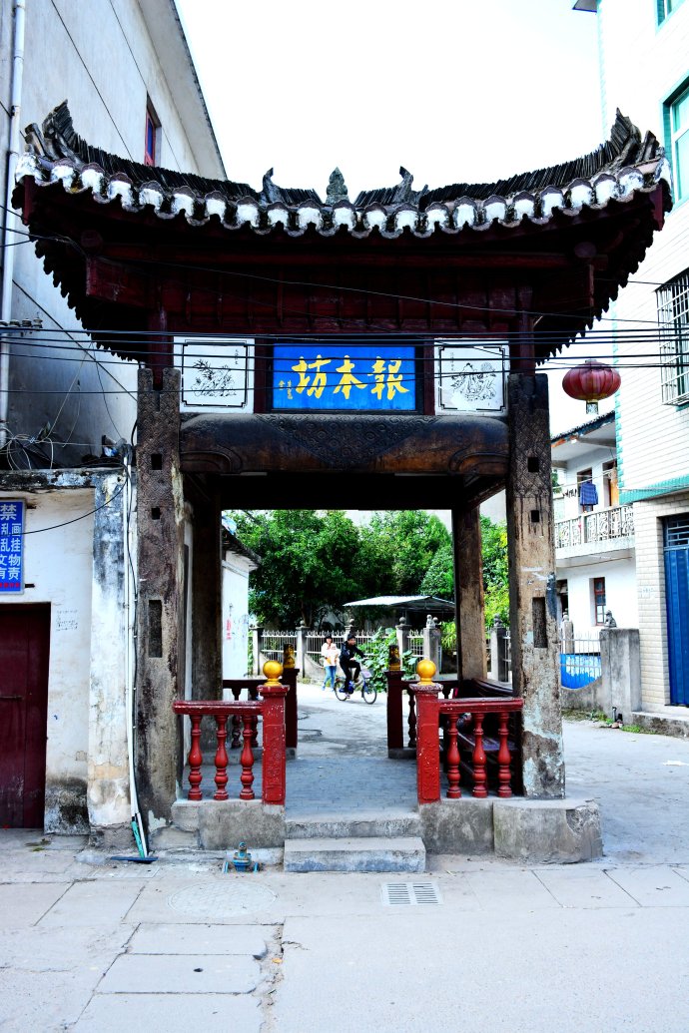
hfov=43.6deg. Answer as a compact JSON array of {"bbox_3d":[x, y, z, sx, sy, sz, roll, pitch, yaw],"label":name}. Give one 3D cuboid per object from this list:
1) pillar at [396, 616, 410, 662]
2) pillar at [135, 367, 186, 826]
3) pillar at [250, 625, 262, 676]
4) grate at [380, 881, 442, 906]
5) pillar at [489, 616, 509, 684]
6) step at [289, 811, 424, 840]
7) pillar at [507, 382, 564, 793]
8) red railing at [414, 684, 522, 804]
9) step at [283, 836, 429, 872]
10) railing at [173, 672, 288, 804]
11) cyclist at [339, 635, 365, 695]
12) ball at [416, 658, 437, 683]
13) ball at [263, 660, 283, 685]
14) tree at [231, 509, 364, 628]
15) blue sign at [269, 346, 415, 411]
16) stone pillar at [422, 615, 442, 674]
[{"bbox_3d":[1.764,4.035,25.998,0.360,1.967,0.360,-7,-10,42],"label":"pillar"},{"bbox_3d":[-1.451,0.592,6.874,0.320,3.545,0.350,-1,-7,-1],"label":"pillar"},{"bbox_3d":[-3.142,4.826,31.142,0.360,1.874,0.360,-6,-9,38],"label":"pillar"},{"bbox_3d":[0.427,2.423,5.499,0.372,0.030,0.476,0,-7,-1],"label":"grate"},{"bbox_3d":[4.242,3.657,23.525,0.360,1.928,0.360,6,-10,-42],"label":"pillar"},{"bbox_3d":[0.067,2.352,6.550,1.008,0.118,0.330,0,-7,-1],"label":"step"},{"bbox_3d":[1.530,0.510,6.955,0.315,3.348,0.350,0,-7,-1],"label":"pillar"},{"bbox_3d":[0.980,1.778,6.817,0.862,0.919,0.220,0,-7,-2],"label":"red railing"},{"bbox_3d":[0.071,2.427,6.182,0.977,0.137,0.380,0,-7,-1],"label":"step"},{"bbox_3d":[-0.895,1.786,6.817,0.889,0.919,0.220,0,-7,-2],"label":"railing"},{"bbox_3d":[0.176,3.498,20.228,0.460,1.400,0.660,6,-10,-40],"label":"cyclist"},{"bbox_3d":[0.643,1.214,6.707,0.155,0.190,0.155,0,-7,0],"label":"ball"},{"bbox_3d":[-0.568,1.254,6.884,0.160,0.202,0.160,0,-7,-2],"label":"ball"},{"bbox_3d":[-1.662,2.628,32.906,4.975,6.624,5.000,0,-7,-1],"label":"tree"},{"bbox_3d":[0.003,-1.136,7.077,1.175,0.565,0.040,0,-7,-1],"label":"blue sign"},{"bbox_3d":[2.587,3.897,25.209,0.360,1.994,0.360,6,-10,-42],"label":"stone pillar"}]

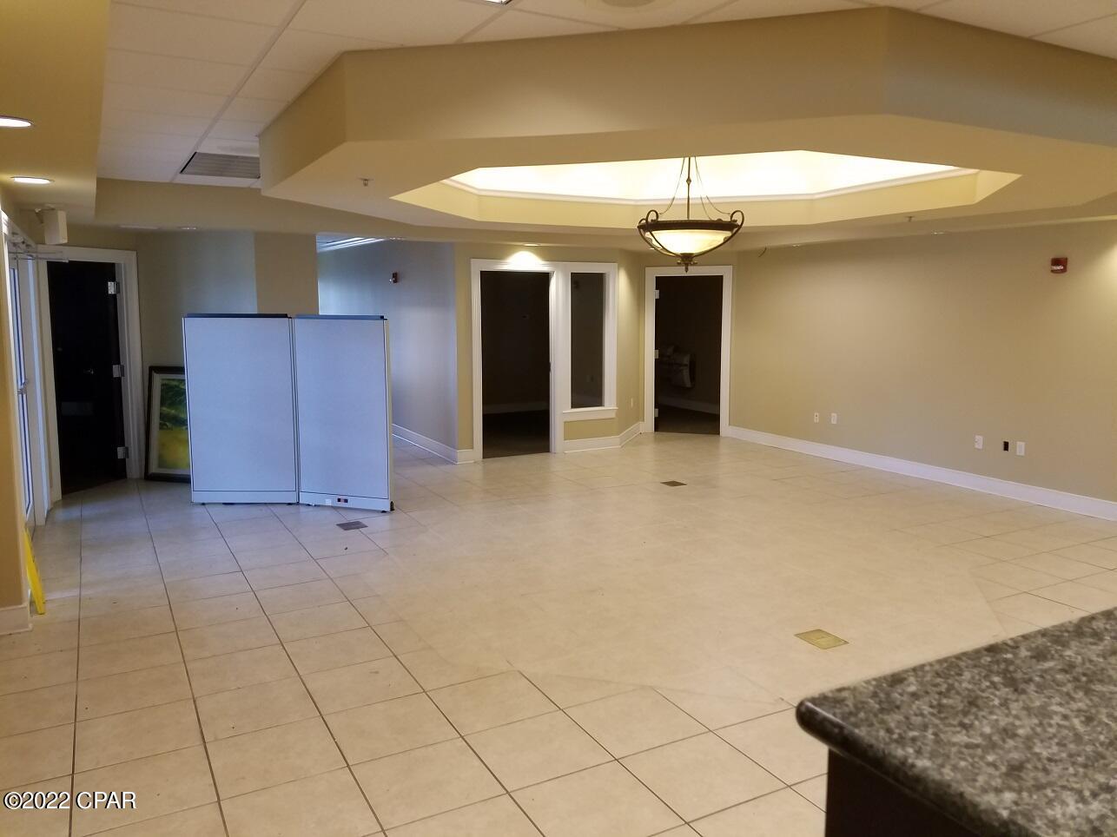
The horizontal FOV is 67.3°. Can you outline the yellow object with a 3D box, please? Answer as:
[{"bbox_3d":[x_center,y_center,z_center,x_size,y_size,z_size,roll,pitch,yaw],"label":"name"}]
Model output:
[{"bbox_3d":[-3.043,0.769,4.838,0.080,0.620,0.300,-9,11,-28],"label":"yellow object"}]

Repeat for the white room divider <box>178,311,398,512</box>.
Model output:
[{"bbox_3d":[-2.257,-0.056,7.082,1.815,1.615,0.205,1,8,9],"label":"white room divider"}]

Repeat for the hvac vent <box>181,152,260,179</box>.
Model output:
[{"bbox_3d":[-2.485,-1.925,6.368,0.598,0.030,1.135,-4,9,-29],"label":"hvac vent"}]

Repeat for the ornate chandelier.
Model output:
[{"bbox_3d":[0.882,-1.487,5.624,0.720,1.000,0.720,0,8,0],"label":"ornate chandelier"}]

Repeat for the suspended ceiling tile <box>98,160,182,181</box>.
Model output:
[{"bbox_3d":[-3.201,-1.927,6.410,0.592,0.020,0.640,-4,9,-29],"label":"suspended ceiling tile"}]

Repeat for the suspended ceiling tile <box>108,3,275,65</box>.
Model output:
[{"bbox_3d":[-1.412,-1.462,3.197,0.592,0.020,0.610,-4,9,-29],"label":"suspended ceiling tile"}]

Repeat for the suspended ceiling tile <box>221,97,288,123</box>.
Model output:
[{"bbox_3d":[-1.622,-1.645,4.462,0.275,0.020,0.610,-4,9,-29],"label":"suspended ceiling tile"}]

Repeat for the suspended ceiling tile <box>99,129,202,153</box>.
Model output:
[{"bbox_3d":[-2.590,-1.768,5.312,0.592,0.020,0.610,-4,9,-29],"label":"suspended ceiling tile"}]

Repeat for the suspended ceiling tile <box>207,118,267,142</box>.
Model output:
[{"bbox_3d":[-1.871,-1.725,5.015,0.378,0.020,0.610,-4,9,-29],"label":"suspended ceiling tile"}]

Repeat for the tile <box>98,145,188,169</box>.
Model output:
[{"bbox_3d":[-2.884,-1.845,5.841,0.592,0.020,0.610,-4,9,-29],"label":"tile"}]

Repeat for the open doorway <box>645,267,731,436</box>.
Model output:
[{"bbox_3d":[1.677,-0.860,10.822,1.063,2.148,0.140,2,9,16],"label":"open doorway"}]

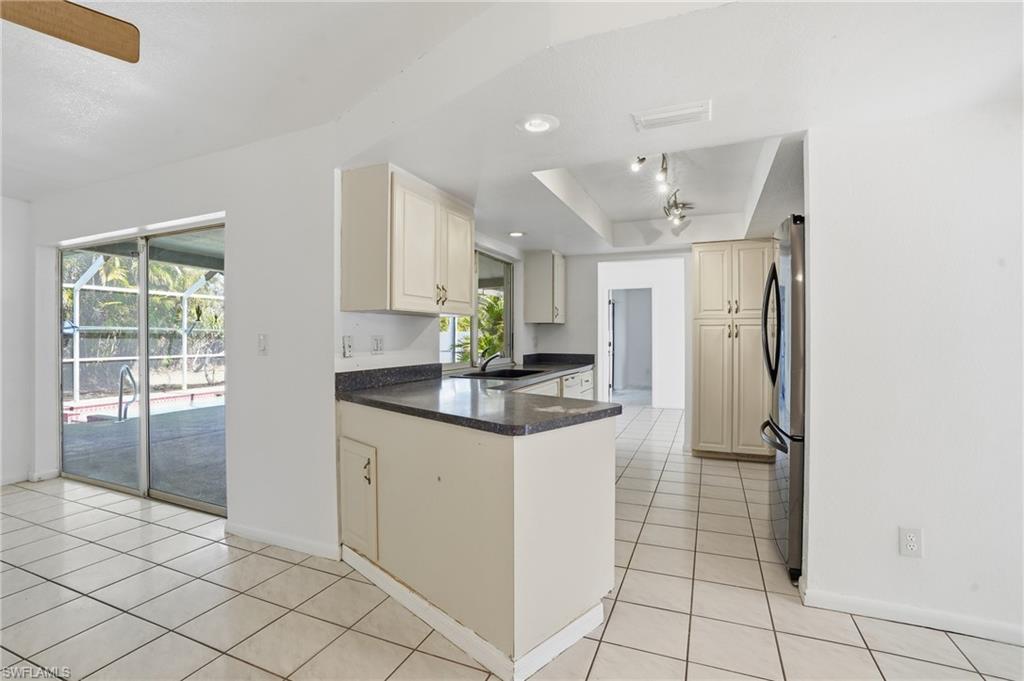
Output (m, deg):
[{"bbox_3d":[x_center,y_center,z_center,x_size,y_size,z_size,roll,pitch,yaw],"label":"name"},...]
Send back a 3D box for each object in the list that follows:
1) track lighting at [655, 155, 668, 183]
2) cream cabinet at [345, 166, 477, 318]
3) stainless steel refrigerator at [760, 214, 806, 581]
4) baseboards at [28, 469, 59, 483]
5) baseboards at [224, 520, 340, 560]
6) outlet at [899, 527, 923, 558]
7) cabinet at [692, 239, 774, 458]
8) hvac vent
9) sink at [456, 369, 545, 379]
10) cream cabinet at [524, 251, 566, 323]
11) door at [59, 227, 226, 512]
[{"bbox_3d":[0.934,-1.072,2.834,0.089,0.154,0.119,0,0,23],"label":"track lighting"},{"bbox_3d":[-0.601,-0.544,2.877,0.317,0.768,0.962,0,0,23],"label":"cream cabinet"},{"bbox_3d":[1.840,0.292,2.477,0.828,1.796,0.903,0,0,23],"label":"stainless steel refrigerator"},{"bbox_3d":[-4.008,1.168,3.906,0.025,0.079,0.189,0,0,23],"label":"baseboards"},{"bbox_3d":[-1.361,1.158,2.651,0.908,0.082,0.020,0,0,23],"label":"baseboards"},{"bbox_3d":[1.660,0.845,1.888,0.072,0.119,0.012,0,0,23],"label":"outlet"},{"bbox_3d":[2.231,0.106,4.620,0.730,2.164,0.347,0,0,23],"label":"cabinet"},{"bbox_3d":[0.682,-0.947,1.934,0.306,0.025,0.179,0,0,23],"label":"hvac vent"},{"bbox_3d":[-0.059,0.377,3.764,0.546,0.198,0.803,0,0,23],"label":"sink"},{"bbox_3d":[0.387,-0.584,5.219,0.327,0.789,0.491,0,0,23],"label":"cream cabinet"},{"bbox_3d":[-2.819,0.199,3.508,2.401,2.009,0.089,0,0,23],"label":"door"}]

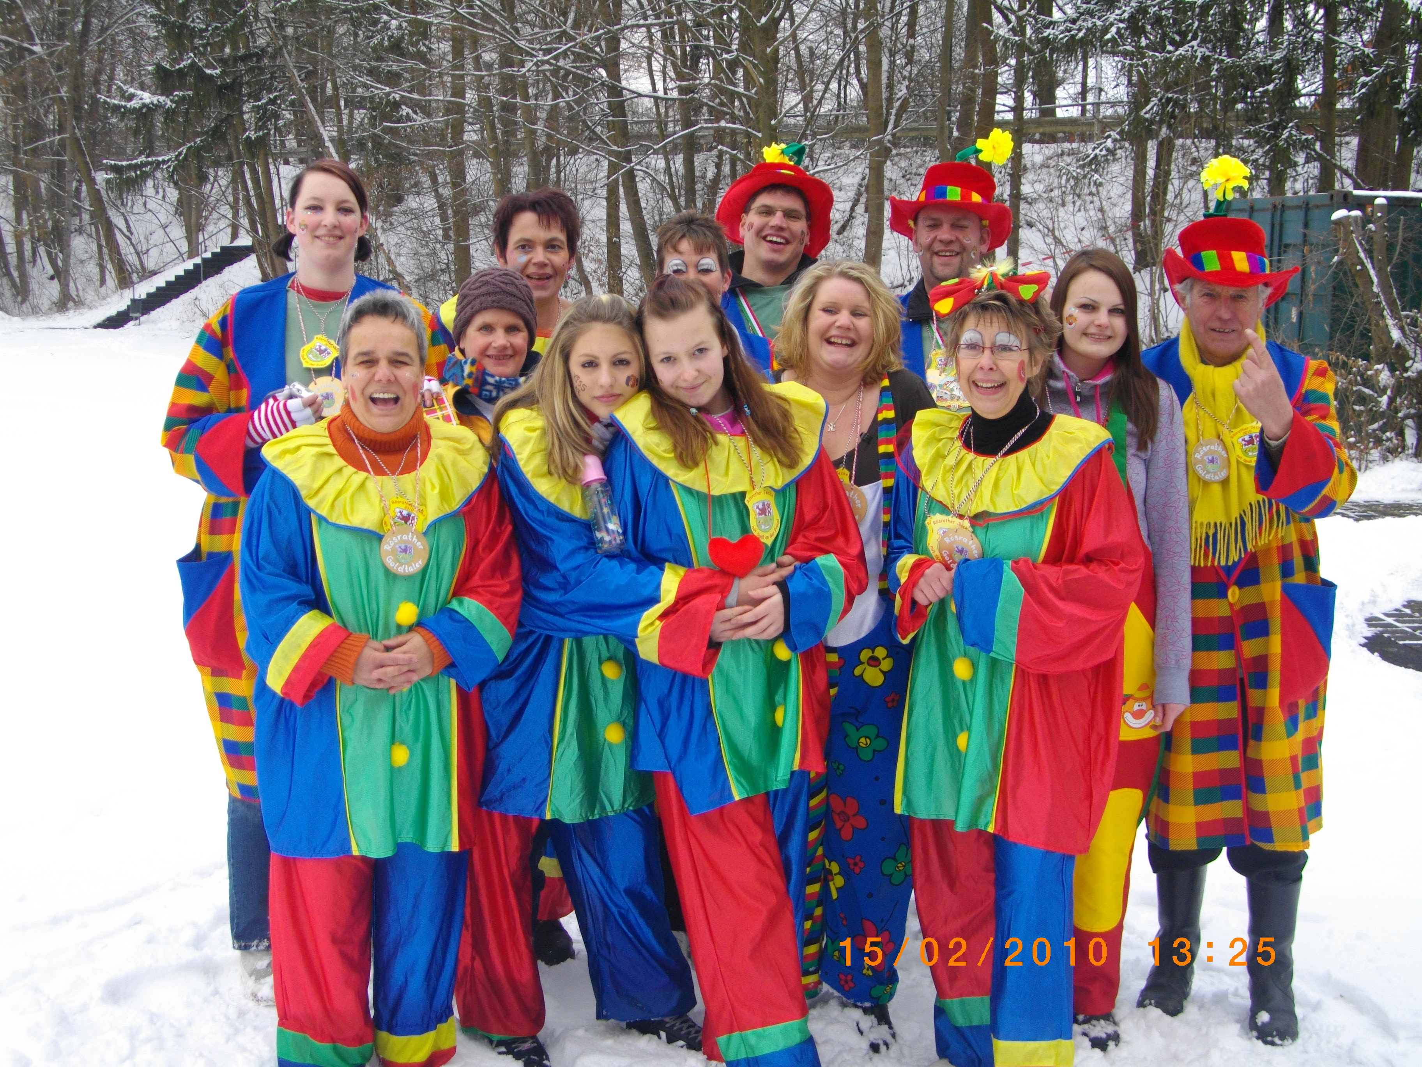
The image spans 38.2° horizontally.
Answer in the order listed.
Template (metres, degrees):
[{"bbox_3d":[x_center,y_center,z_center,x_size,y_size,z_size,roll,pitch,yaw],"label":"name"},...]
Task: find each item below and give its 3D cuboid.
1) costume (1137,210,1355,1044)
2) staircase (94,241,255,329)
[{"bbox_3d":[1.105,0.176,4.358,0.500,1.770,0.420,2,7,13],"label":"costume"},{"bbox_3d":[-14.471,-6.693,55.599,1.600,2.200,4.300,6,9,39],"label":"staircase"}]

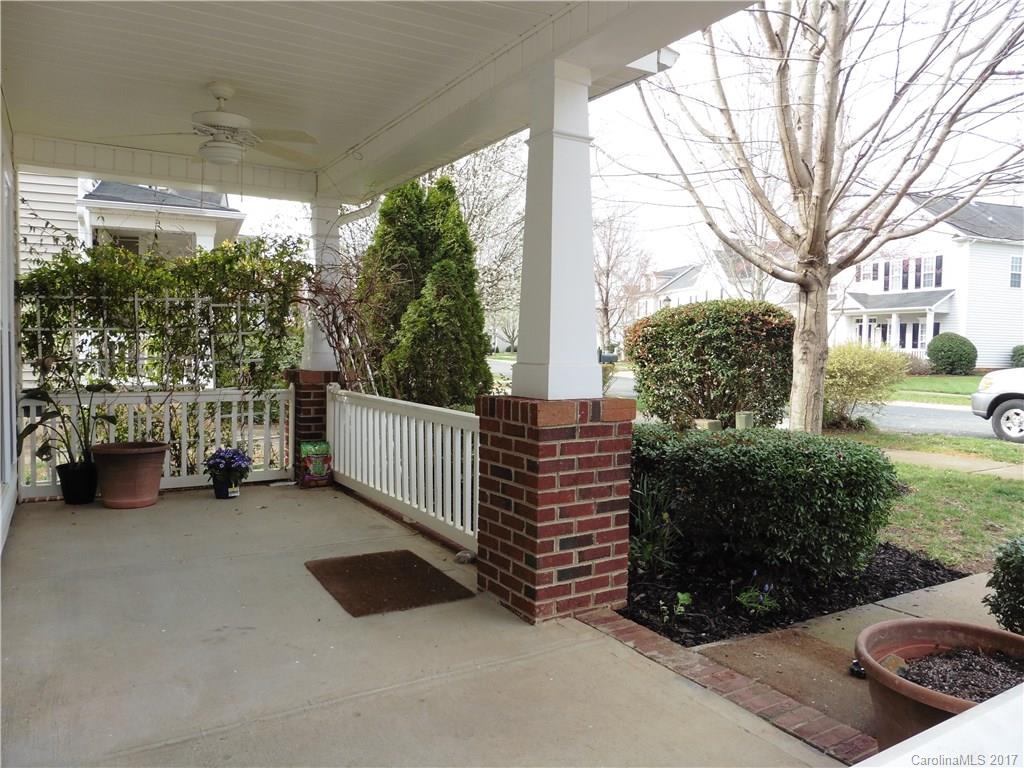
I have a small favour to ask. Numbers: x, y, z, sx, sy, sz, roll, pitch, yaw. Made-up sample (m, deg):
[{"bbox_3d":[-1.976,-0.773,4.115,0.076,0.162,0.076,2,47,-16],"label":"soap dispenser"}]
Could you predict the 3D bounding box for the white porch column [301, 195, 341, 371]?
[{"bbox_3d":[-1.694,-0.850,6.291,0.297,1.473,0.297,-1,3,-32],"label":"white porch column"}]

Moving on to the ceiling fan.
[{"bbox_3d":[-1.554,-1.385,3.791,1.220,0.430,1.220,-1,3,-32],"label":"ceiling fan"}]

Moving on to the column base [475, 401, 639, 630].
[{"bbox_3d":[0.187,0.525,3.283,0.528,0.926,0.528,-1,3,-32],"label":"column base"}]

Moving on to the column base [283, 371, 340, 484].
[{"bbox_3d":[-1.708,0.348,6.351,0.528,0.926,0.528,-1,3,-32],"label":"column base"}]

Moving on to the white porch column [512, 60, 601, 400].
[{"bbox_3d":[0.209,-0.673,3.232,0.297,1.473,0.297,-1,3,-32],"label":"white porch column"}]

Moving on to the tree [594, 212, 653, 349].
[{"bbox_3d":[5.980,-5.918,44.000,4.900,9.500,4.900,1,3,0],"label":"tree"}]

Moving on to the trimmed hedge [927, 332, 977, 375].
[{"bbox_3d":[18.075,-1.246,29.200,1.800,1.740,1.800,0,3,-18],"label":"trimmed hedge"}]

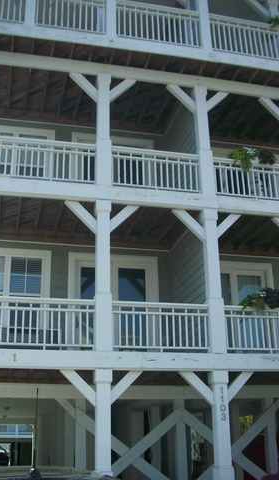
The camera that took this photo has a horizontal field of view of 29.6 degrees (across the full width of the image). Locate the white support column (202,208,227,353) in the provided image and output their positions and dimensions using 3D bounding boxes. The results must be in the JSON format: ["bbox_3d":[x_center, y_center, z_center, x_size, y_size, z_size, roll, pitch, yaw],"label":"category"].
[{"bbox_3d":[1.421,0.760,10.213,0.280,2.866,0.280,4,-20,-12],"label":"white support column"}]

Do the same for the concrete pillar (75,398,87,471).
[{"bbox_3d":[-1.208,4.475,10.941,0.200,2.233,0.200,4,-20,-12],"label":"concrete pillar"}]

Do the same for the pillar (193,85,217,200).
[{"bbox_3d":[1.378,-2.027,11.195,0.270,2.797,0.270,4,-20,-12],"label":"pillar"}]

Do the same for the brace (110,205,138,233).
[{"bbox_3d":[-0.348,-0.437,10.513,0.135,0.800,0.135,45,-23,5],"label":"brace"}]

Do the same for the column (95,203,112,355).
[{"bbox_3d":[-0.676,0.646,10.029,0.300,2.966,0.300,4,-21,-12],"label":"column"}]

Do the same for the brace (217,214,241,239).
[{"bbox_3d":[1.824,-0.301,10.990,0.135,0.800,0.135,45,-23,5],"label":"brace"}]

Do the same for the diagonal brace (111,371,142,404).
[{"bbox_3d":[-0.280,2.595,9.397,0.135,0.790,0.135,45,-23,5],"label":"diagonal brace"}]

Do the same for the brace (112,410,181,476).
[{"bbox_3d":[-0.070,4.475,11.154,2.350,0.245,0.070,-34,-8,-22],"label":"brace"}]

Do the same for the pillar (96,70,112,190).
[{"bbox_3d":[-0.751,-2.291,11.108,0.300,2.573,0.300,4,-21,-12],"label":"pillar"}]

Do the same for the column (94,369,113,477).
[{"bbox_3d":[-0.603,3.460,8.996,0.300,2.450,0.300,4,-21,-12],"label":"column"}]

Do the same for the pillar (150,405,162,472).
[{"bbox_3d":[0.421,5.456,13.808,0.220,2.200,0.220,4,-21,-12],"label":"pillar"}]

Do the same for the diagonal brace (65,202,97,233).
[{"bbox_3d":[-1.056,-0.468,10.056,0.809,0.175,0.120,44,-23,4],"label":"diagonal brace"}]

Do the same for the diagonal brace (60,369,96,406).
[{"bbox_3d":[-0.999,2.478,9.021,0.854,0.159,0.120,45,-23,5],"label":"diagonal brace"}]

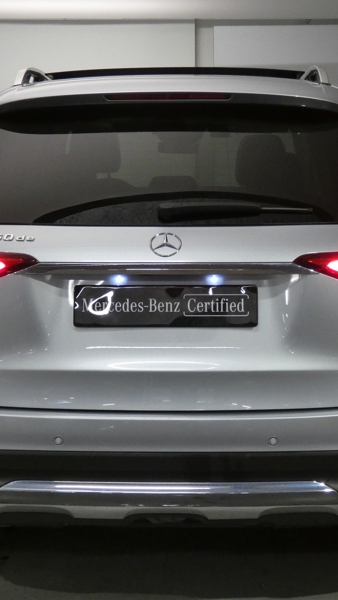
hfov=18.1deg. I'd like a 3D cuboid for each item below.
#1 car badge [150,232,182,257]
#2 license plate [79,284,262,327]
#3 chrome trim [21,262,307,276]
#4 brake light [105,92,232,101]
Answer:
[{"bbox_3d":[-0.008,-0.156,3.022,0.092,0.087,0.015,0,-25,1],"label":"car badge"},{"bbox_3d":[-0.008,0.018,3.002,0.520,0.116,0.018,0,4,1],"label":"license plate"},{"bbox_3d":[0.000,-0.087,2.980,0.820,0.043,0.060,0,-2,1],"label":"chrome trim"},{"bbox_3d":[-0.002,-0.609,3.183,0.385,0.026,0.035,0,-4,1],"label":"brake light"}]

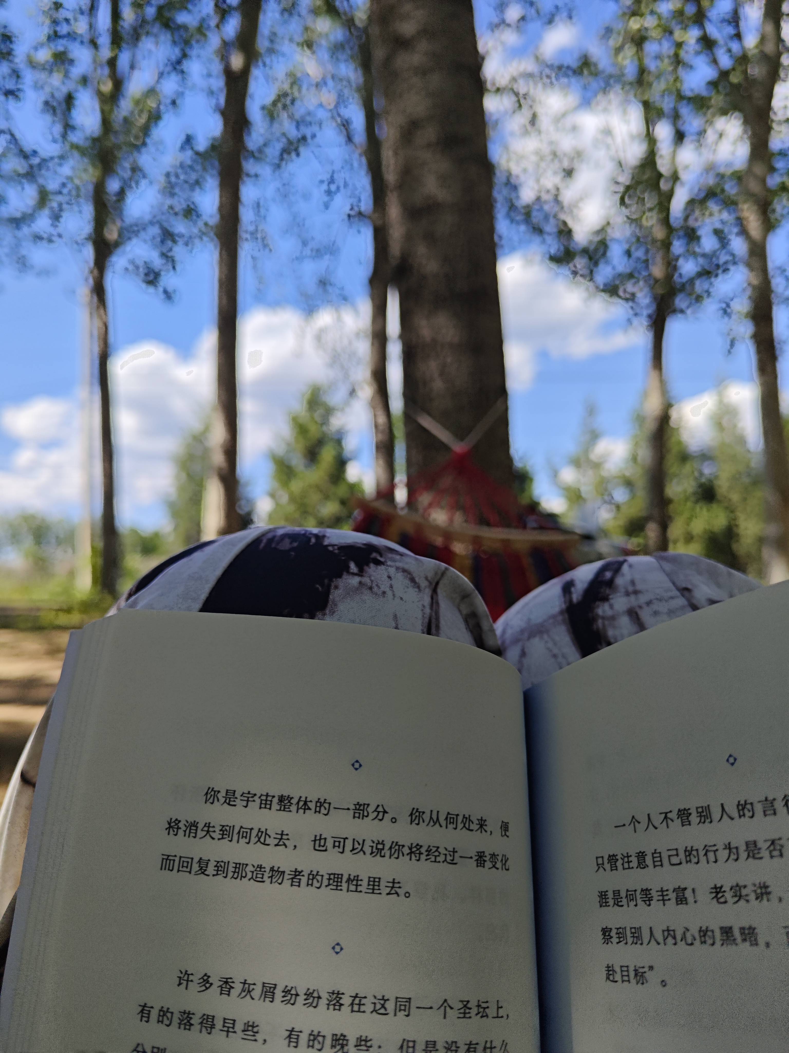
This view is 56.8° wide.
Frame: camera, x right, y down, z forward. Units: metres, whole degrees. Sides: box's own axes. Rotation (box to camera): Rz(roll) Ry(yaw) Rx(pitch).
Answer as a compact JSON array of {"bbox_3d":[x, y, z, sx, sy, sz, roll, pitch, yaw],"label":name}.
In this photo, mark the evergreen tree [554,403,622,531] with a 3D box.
[{"bbox_3d":[5.300,-0.750,20.000,2.100,5.200,2.100,-1,-3,0],"label":"evergreen tree"}]

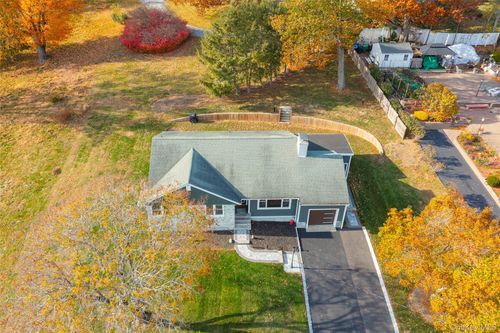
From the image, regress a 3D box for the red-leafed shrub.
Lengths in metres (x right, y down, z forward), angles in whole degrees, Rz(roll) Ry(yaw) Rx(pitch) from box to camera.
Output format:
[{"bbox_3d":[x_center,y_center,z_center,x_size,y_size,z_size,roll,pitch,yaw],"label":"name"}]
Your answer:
[{"bbox_3d":[-16.393,-24.316,67.428,11.700,4.900,11.000,0,39,0],"label":"red-leafed shrub"}]

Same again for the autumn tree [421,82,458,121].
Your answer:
[{"bbox_3d":[24.474,-8.260,50.330,4.800,5.200,4.800,0,39,0],"label":"autumn tree"}]

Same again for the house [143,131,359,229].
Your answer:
[{"bbox_3d":[0.150,-0.207,42.947,20.800,7.300,13.400,-1,39,-1],"label":"house"}]

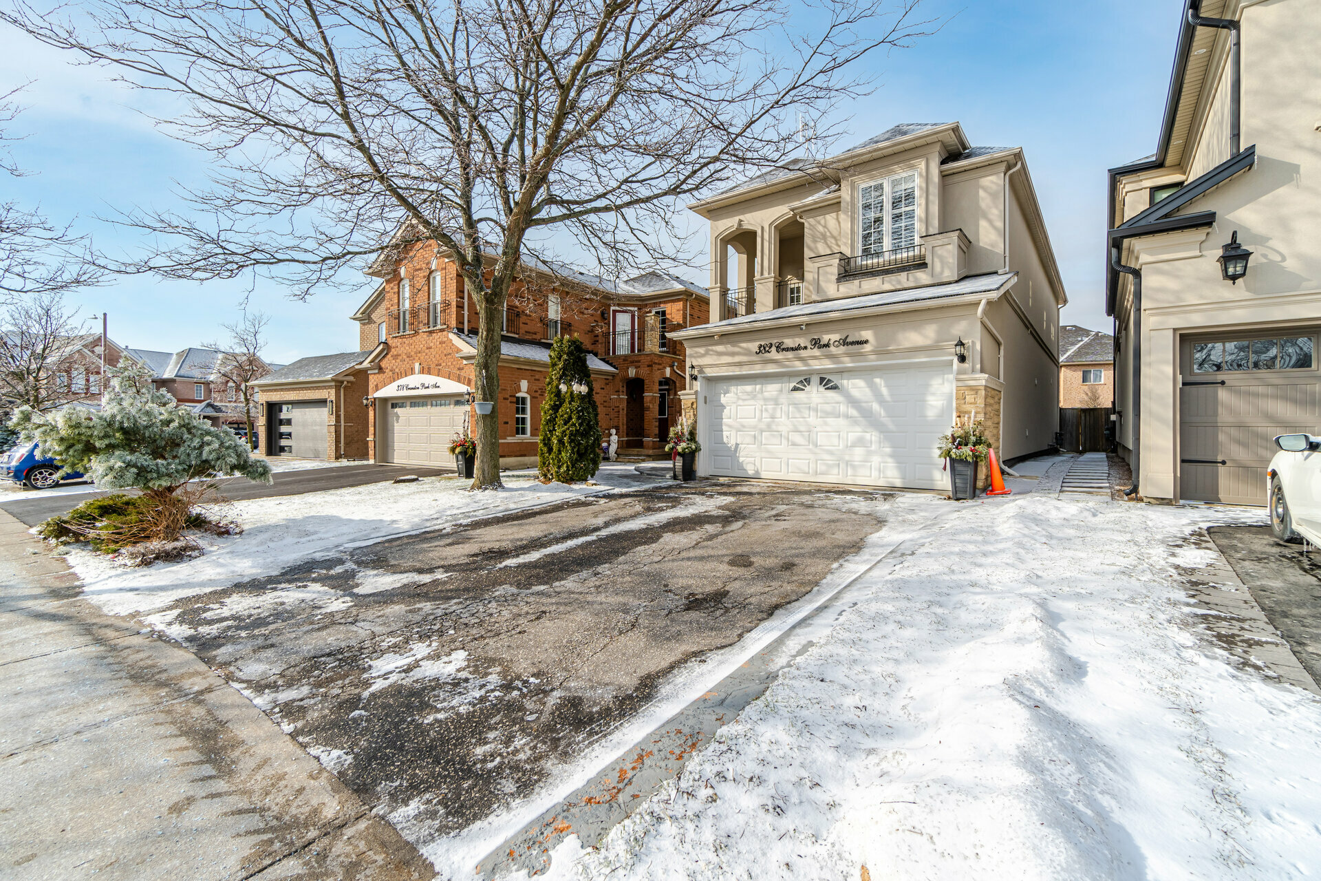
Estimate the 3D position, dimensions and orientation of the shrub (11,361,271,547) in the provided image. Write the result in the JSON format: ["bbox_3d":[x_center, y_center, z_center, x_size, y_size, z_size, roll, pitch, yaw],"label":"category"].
[{"bbox_3d":[-6.490,0.140,7.100,2.500,2.350,2.400,1,1,39],"label":"shrub"}]

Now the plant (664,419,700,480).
[{"bbox_3d":[0.450,0.188,11.150,0.700,1.270,0.700,1,1,39],"label":"plant"}]

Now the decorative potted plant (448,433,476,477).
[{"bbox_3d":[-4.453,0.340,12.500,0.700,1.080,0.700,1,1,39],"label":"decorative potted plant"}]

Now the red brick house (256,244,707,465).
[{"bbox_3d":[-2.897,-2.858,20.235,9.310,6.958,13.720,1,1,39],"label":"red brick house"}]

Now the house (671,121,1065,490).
[{"bbox_3d":[7.416,-3.194,16.165,6.550,7.900,16.250,1,1,39],"label":"house"}]

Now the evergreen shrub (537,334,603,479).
[{"bbox_3d":[-1.925,-0.664,11.600,1.350,3.050,1.300,0,1,0],"label":"evergreen shrub"}]

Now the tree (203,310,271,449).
[{"bbox_3d":[-21.526,-3.073,28.000,2.900,7.100,2.900,1,1,39],"label":"tree"}]

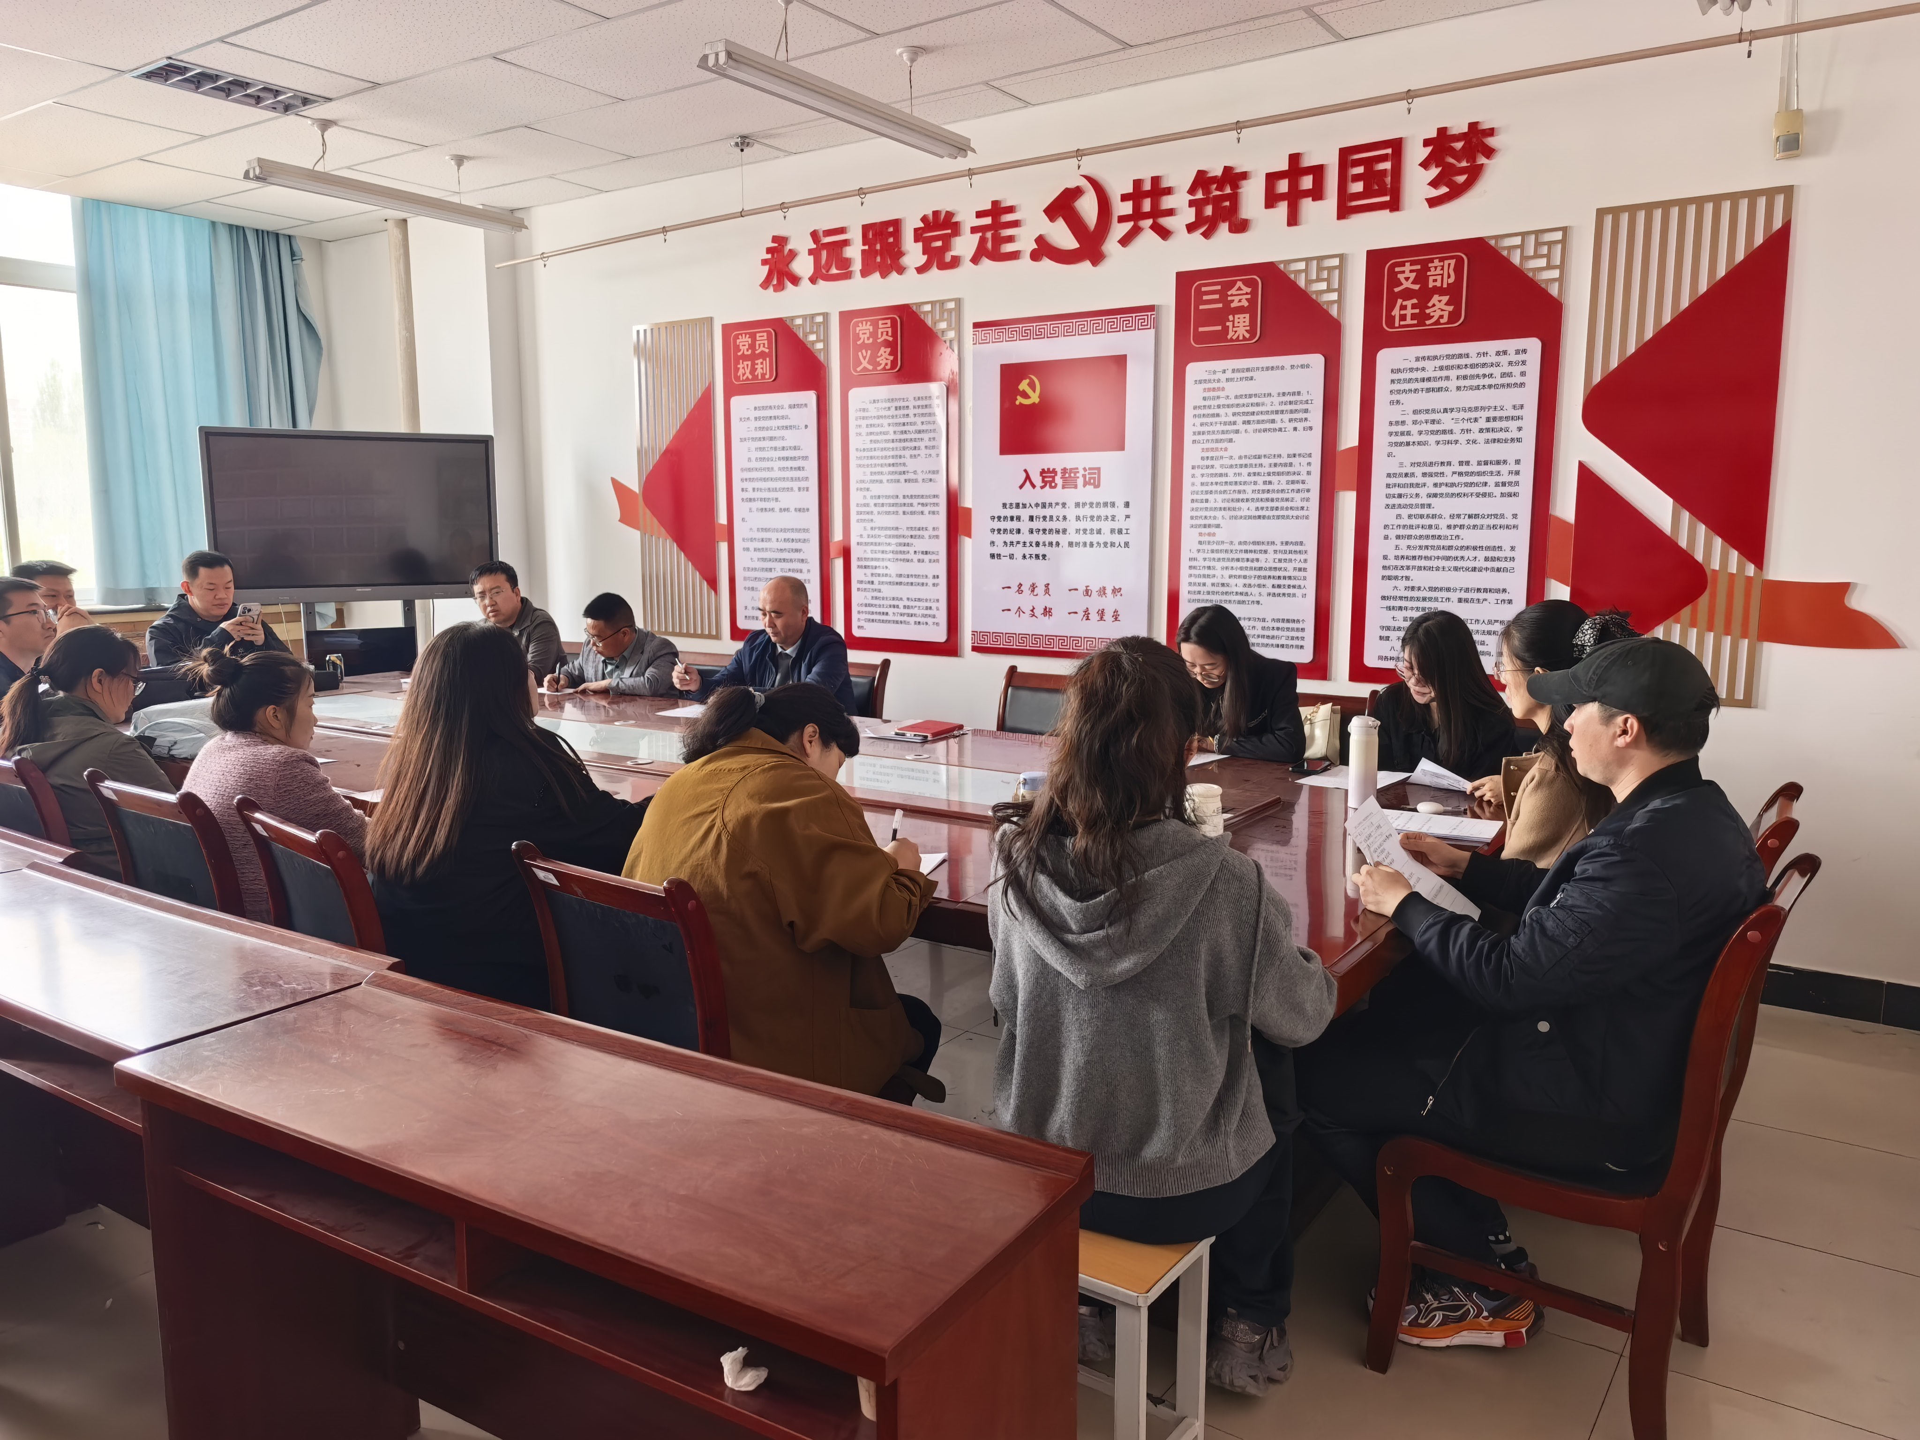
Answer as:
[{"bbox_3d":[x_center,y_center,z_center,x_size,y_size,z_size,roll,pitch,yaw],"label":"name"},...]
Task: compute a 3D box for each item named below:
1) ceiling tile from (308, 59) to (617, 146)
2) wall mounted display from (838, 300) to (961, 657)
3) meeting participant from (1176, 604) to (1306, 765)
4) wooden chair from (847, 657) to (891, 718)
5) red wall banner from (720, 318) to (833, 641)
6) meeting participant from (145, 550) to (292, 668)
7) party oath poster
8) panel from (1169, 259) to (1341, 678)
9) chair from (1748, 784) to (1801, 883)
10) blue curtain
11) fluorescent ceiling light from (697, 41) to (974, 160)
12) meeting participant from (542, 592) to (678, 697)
[{"bbox_3d":[-1.939,-2.375,5.137,1.183,0.018,0.575,6,11,34],"label":"ceiling tile"},{"bbox_3d":[-0.250,-1.022,5.704,0.620,1.465,0.030,6,10,33],"label":"wall mounted display"},{"bbox_3d":[0.854,0.248,4.289,0.500,1.220,0.680,8,12,42],"label":"meeting participant"},{"bbox_3d":[-0.639,0.221,5.400,0.460,0.945,0.570,6,11,34],"label":"wooden chair"},{"bbox_3d":[-0.828,-1.078,6.094,0.627,1.465,0.030,6,11,34],"label":"red wall banner"},{"bbox_3d":[-3.100,-0.039,5.798,0.780,1.360,0.580,6,10,33],"label":"meeting participant"},{"bbox_3d":[0.400,-0.915,5.277,0.816,1.341,0.025,6,11,34],"label":"party oath poster"},{"bbox_3d":[1.058,-0.896,4.837,0.620,1.468,0.030,6,10,33],"label":"panel"},{"bbox_3d":[1.439,0.601,2.906,0.600,0.940,0.460,6,10,33],"label":"chair"},{"bbox_3d":[-4.042,-1.655,7.152,0.130,1.980,1.260,6,10,33],"label":"blue curtain"},{"bbox_3d":[-0.339,-2.002,4.344,0.140,0.075,1.260,6,11,34],"label":"fluorescent ceiling light"},{"bbox_3d":[-1.482,0.025,5.888,0.680,1.190,0.600,-8,12,-41],"label":"meeting participant"}]

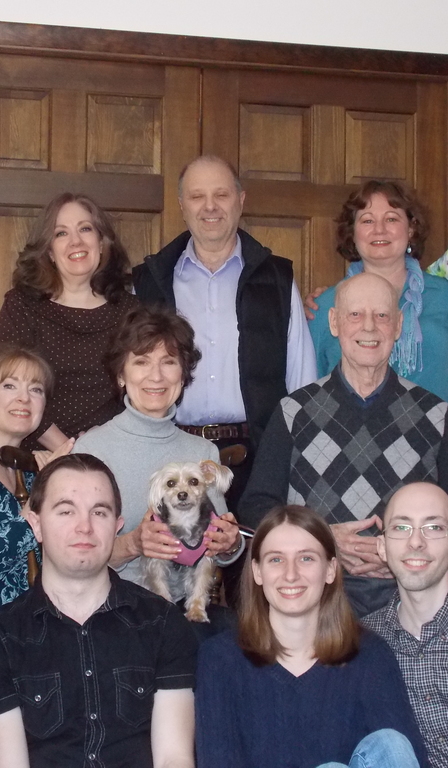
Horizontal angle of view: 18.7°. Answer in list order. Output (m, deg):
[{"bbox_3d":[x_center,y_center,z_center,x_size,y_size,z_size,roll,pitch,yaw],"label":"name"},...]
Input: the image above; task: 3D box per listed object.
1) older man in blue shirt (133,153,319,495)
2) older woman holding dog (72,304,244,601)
[{"bbox_3d":[-0.010,0.243,3.516,0.550,1.666,0.340,1,-2,-3],"label":"older man in blue shirt"},{"bbox_3d":[-0.149,0.432,2.947,0.480,1.239,0.650,1,-2,-3],"label":"older woman holding dog"}]

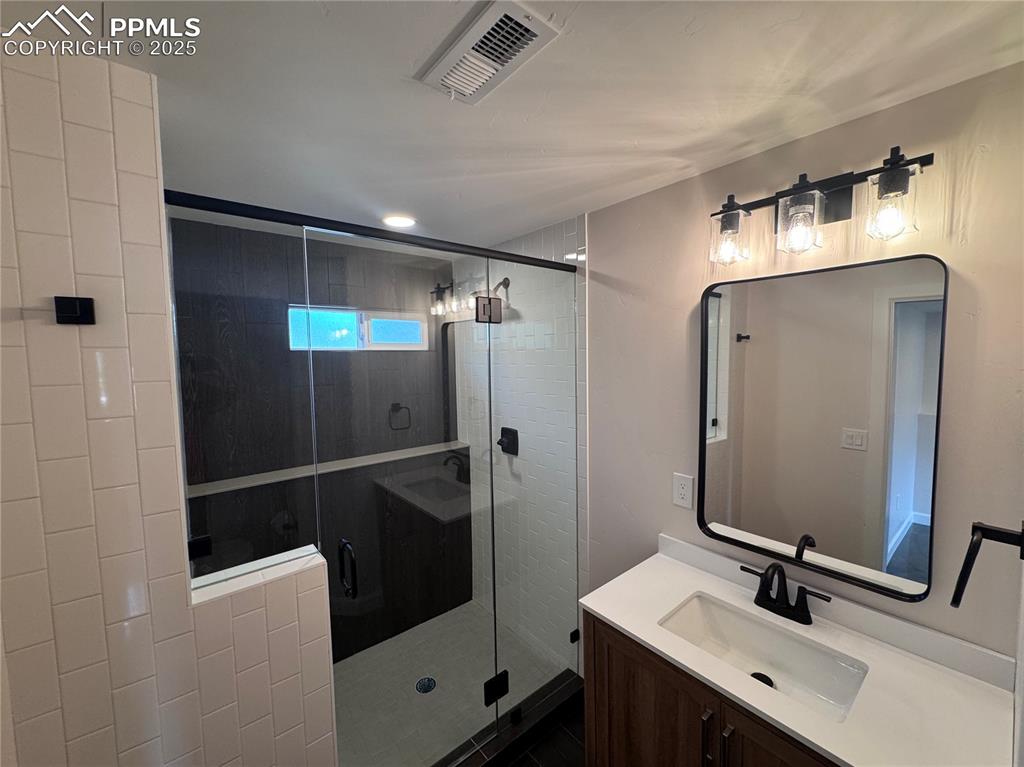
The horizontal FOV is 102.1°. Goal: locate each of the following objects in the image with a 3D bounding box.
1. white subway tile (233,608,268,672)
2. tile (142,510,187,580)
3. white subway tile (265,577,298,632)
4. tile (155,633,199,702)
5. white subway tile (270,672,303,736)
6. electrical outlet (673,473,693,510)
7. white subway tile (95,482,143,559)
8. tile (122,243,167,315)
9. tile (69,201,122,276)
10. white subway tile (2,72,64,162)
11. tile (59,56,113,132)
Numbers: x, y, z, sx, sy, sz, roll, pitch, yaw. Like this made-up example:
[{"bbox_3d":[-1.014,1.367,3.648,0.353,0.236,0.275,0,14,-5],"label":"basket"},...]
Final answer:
[{"bbox_3d":[-0.693,0.678,1.100,0.075,0.152,0.009,-4,5,-39],"label":"white subway tile"},{"bbox_3d":[-0.830,0.384,0.990,0.066,0.154,0.009,-4,5,-39],"label":"tile"},{"bbox_3d":[-0.637,0.604,1.143,0.074,0.135,0.010,-4,5,-39],"label":"white subway tile"},{"bbox_3d":[-0.812,0.687,1.005,0.075,0.152,0.009,-4,5,-39],"label":"tile"},{"bbox_3d":[-0.630,0.905,1.164,0.075,0.152,0.009,-4,5,-39],"label":"white subway tile"},{"bbox_3d":[0.665,0.416,1.608,0.008,0.122,0.080,-4,5,-39],"label":"electrical outlet"},{"bbox_3d":[-0.881,0.307,0.930,0.075,0.152,0.010,-4,5,-38],"label":"white subway tile"},{"bbox_3d":[-0.828,-0.234,0.939,0.070,0.151,0.010,-4,5,-39],"label":"tile"},{"bbox_3d":[-0.890,-0.309,0.889,0.075,0.152,0.010,-4,5,-38],"label":"tile"},{"bbox_3d":[-0.949,-0.532,0.823,0.074,0.151,0.010,-4,5,-39],"label":"white subway tile"},{"bbox_3d":[-0.902,-0.618,0.877,0.076,0.148,0.009,-4,5,-39],"label":"tile"}]

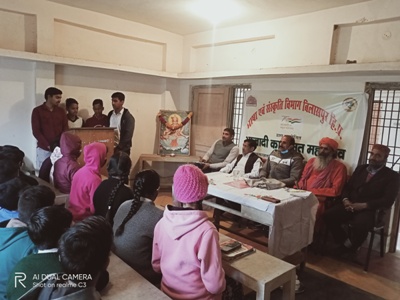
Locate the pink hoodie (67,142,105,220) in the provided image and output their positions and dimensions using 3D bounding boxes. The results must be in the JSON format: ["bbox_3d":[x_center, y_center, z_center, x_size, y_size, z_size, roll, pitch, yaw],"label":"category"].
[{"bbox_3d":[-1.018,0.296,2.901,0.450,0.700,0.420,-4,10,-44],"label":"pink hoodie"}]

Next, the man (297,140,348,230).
[{"bbox_3d":[1.284,0.515,3.436,0.800,1.310,0.560,-4,10,-44],"label":"man"}]

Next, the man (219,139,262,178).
[{"bbox_3d":[0.499,0.459,4.011,0.780,1.190,0.540,-4,10,-44],"label":"man"}]

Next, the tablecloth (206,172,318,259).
[{"bbox_3d":[0.472,0.588,3.373,0.760,0.500,1.240,-4,10,-44],"label":"tablecloth"}]

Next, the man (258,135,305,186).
[{"bbox_3d":[0.956,0.473,3.785,0.780,1.270,0.560,-4,10,-44],"label":"man"}]

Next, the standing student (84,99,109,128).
[{"bbox_3d":[-1.472,0.071,4.690,0.420,1.580,0.280,-2,9,-34],"label":"standing student"}]

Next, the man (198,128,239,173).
[{"bbox_3d":[0.254,0.344,4.485,0.850,1.270,0.550,-4,10,-44],"label":"man"}]

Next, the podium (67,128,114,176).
[{"bbox_3d":[-1.516,0.306,4.308,0.600,1.210,0.450,-4,10,-44],"label":"podium"}]

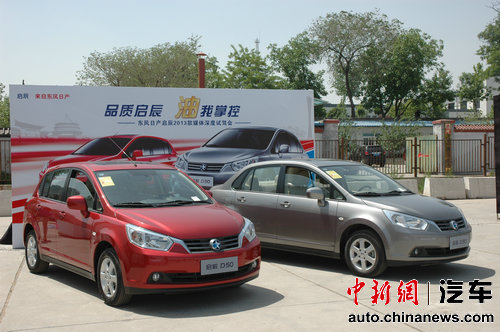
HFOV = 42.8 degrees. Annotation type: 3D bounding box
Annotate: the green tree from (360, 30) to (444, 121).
[{"bbox_3d":[14.304,-6.059,58.985,7.580,13.310,7.200,-1,0,0],"label":"green tree"}]

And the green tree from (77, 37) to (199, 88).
[{"bbox_3d":[-8.737,-4.976,50.000,9.560,10.343,8.228,-1,1,0],"label":"green tree"}]

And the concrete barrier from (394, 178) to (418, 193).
[{"bbox_3d":[5.577,0.949,24.598,1.700,0.840,0.550,-1,0,-16],"label":"concrete barrier"}]

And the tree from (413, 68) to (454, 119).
[{"bbox_3d":[17.914,-4.562,61.988,4.080,10.210,3.880,-1,0,0],"label":"tree"}]

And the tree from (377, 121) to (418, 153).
[{"bbox_3d":[10.171,-1.655,44.000,2.896,3.103,2.758,-1,1,0],"label":"tree"}]

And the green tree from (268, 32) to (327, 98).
[{"bbox_3d":[4.272,-5.480,55.986,5.090,12.470,4.840,-1,0,0],"label":"green tree"}]

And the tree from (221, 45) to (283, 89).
[{"bbox_3d":[0.196,-4.117,47.989,4.660,10.050,4.430,-1,0,0],"label":"tree"}]

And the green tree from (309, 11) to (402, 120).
[{"bbox_3d":[9.680,-7.135,58.000,8.181,13.998,7.726,-1,1,0],"label":"green tree"}]

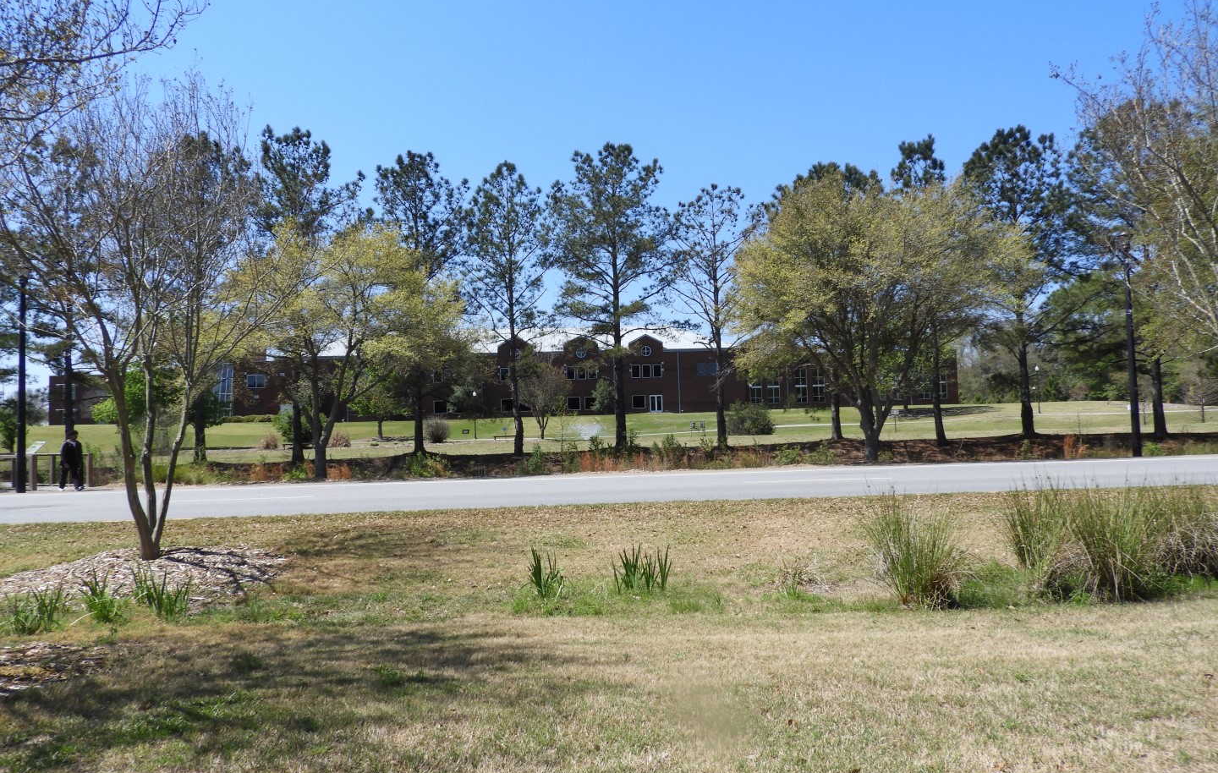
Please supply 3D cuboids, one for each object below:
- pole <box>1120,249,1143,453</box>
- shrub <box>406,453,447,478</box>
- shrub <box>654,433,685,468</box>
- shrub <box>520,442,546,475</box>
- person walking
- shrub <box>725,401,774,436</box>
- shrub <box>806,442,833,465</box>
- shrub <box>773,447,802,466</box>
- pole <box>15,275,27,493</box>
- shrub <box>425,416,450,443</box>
[{"bbox_3d":[15.059,-1.027,24.300,0.300,6.250,0.300,-1,-3,0],"label":"pole"},{"bbox_3d":[-5.545,2.403,25.700,1.270,0.800,1.000,-1,-3,0],"label":"shrub"},{"bbox_3d":[1.918,2.023,26.800,0.970,1.120,0.880,-1,-3,0],"label":"shrub"},{"bbox_3d":[-2.297,2.195,25.800,0.780,1.000,0.740,-1,-3,0],"label":"shrub"},{"bbox_3d":[-15.393,2.127,24.200,0.580,1.750,0.520,-2,-3,17],"label":"person walking"},{"bbox_3d":[9.672,2.157,58.000,3.400,2.350,2.900,-1,-3,0],"label":"shrub"},{"bbox_3d":[6.604,2.082,26.400,0.870,0.740,0.780,-1,-3,0],"label":"shrub"},{"bbox_3d":[5.577,2.171,26.400,0.900,0.580,0.800,-1,-3,0],"label":"shrub"},{"bbox_3d":[-16.672,-0.122,24.000,0.300,6.350,0.300,-1,-3,0],"label":"pole"},{"bbox_3d":[-11.796,2.941,58.000,1.720,1.780,1.650,-1,-3,0],"label":"shrub"}]

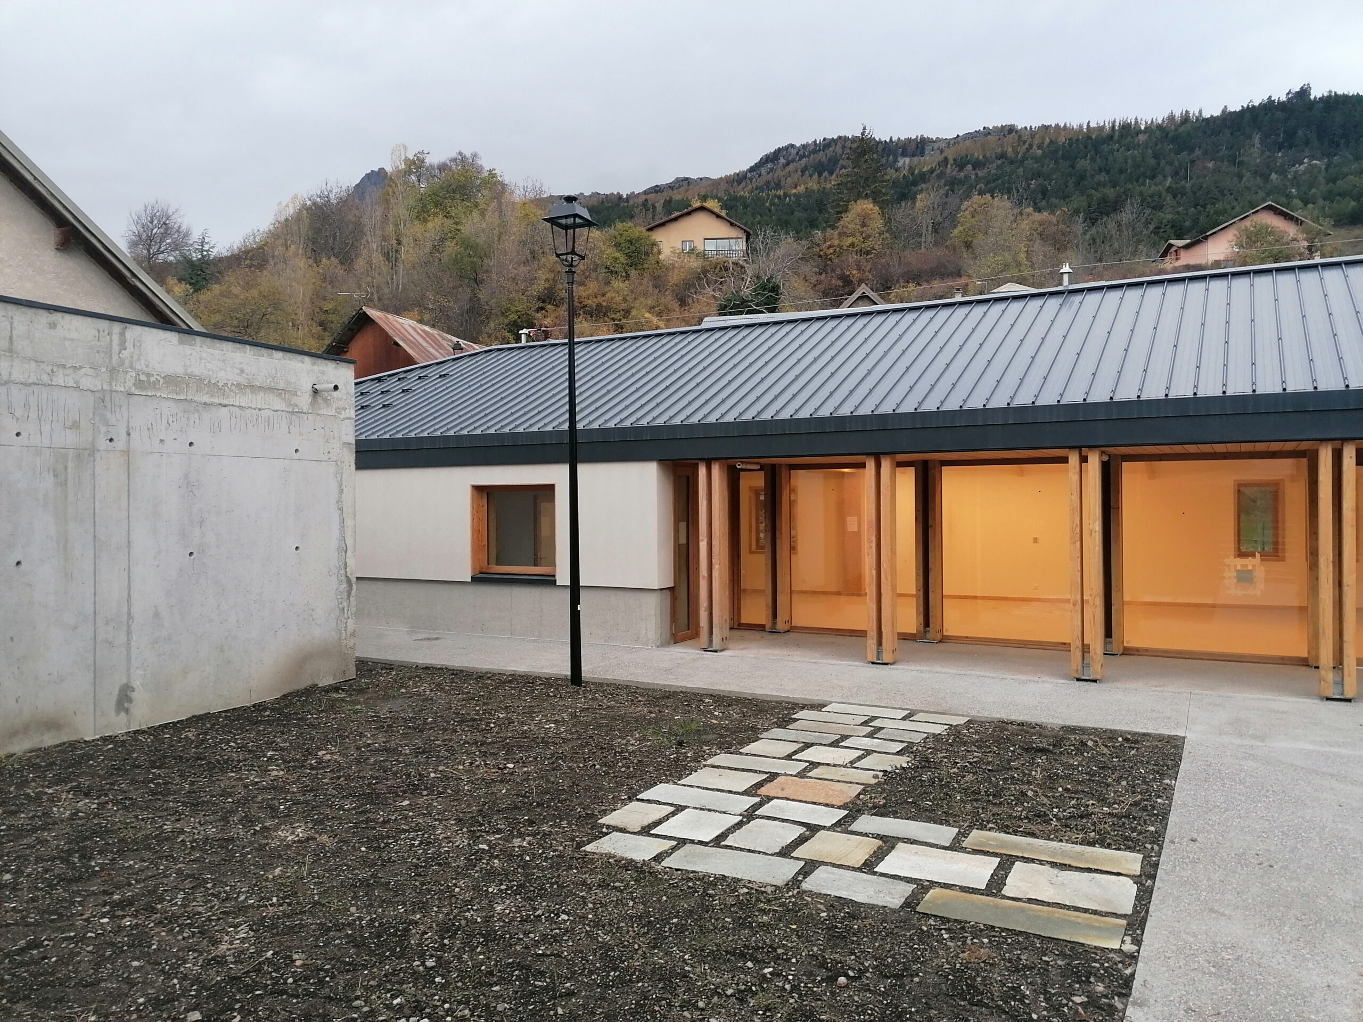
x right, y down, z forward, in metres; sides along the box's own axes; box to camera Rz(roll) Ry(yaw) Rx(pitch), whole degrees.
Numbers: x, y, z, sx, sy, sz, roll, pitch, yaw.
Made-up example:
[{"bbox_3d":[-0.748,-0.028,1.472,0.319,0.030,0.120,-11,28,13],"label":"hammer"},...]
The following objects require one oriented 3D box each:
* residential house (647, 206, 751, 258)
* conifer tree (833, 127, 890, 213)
[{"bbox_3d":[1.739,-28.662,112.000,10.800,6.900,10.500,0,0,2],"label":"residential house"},{"bbox_3d":[24.544,-45.676,145.000,7.800,13.800,7.800,0,0,0],"label":"conifer tree"}]

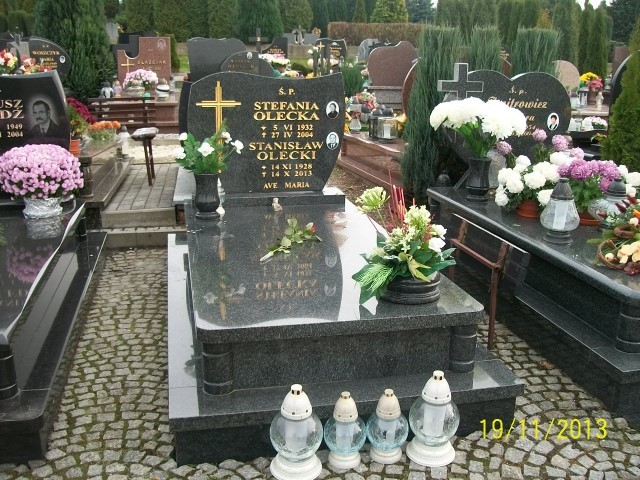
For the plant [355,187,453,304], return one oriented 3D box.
[{"bbox_3d":[0.326,0.010,2.570,0.380,0.420,0.340,-2,15,-12],"label":"plant"}]

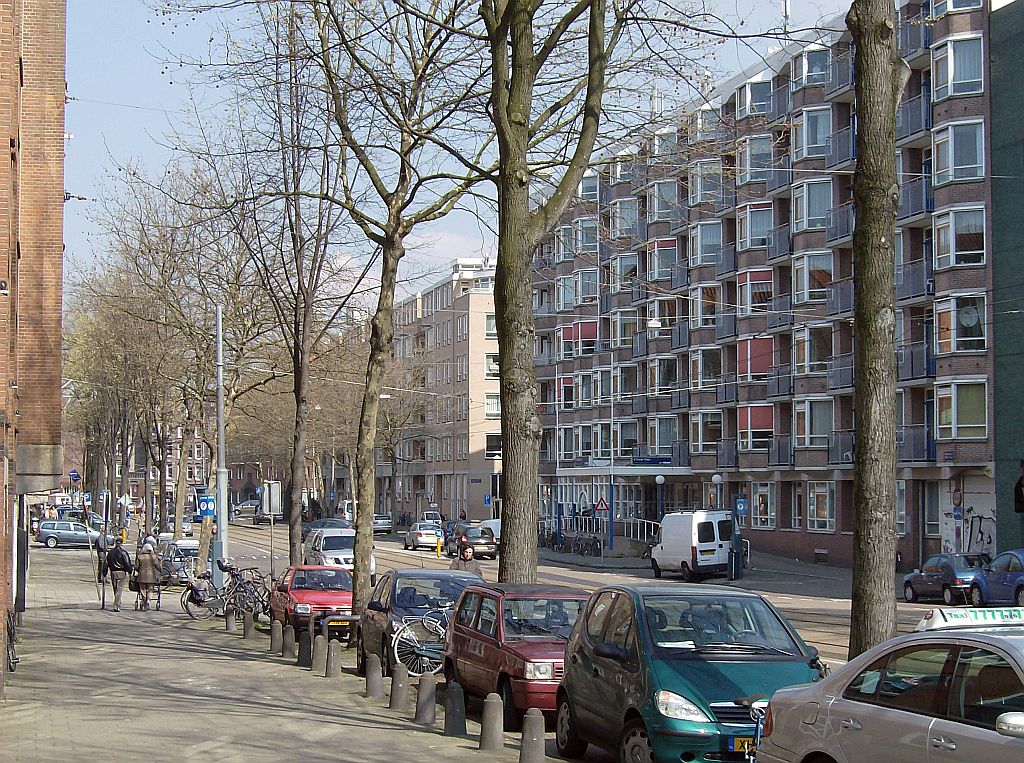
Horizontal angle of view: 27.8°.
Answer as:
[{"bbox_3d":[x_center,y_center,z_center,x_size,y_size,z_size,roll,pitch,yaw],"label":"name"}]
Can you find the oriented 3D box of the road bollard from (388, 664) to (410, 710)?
[{"bbox_3d":[-1.250,3.381,22.913,0.210,0.500,0.210,1,-3,-13],"label":"road bollard"}]

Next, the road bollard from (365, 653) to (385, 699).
[{"bbox_3d":[-1.615,3.470,24.314,0.210,0.516,0.210,1,-3,-14],"label":"road bollard"}]

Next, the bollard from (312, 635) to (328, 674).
[{"bbox_3d":[-2.721,3.839,29.213,0.210,0.500,0.210,1,-3,-13],"label":"bollard"}]

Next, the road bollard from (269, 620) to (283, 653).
[{"bbox_3d":[-3.742,4.056,32.826,0.210,0.517,0.210,1,-3,-14],"label":"road bollard"}]

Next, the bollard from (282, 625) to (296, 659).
[{"bbox_3d":[-3.516,4.102,32.613,0.210,0.500,0.210,1,-3,-13],"label":"bollard"}]

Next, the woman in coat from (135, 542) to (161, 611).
[{"bbox_3d":[-8.722,4.685,49.543,0.580,1.620,0.450,1,-3,-12],"label":"woman in coat"}]

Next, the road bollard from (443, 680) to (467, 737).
[{"bbox_3d":[-0.547,3.144,19.869,0.210,0.518,0.210,1,-3,-14],"label":"road bollard"}]

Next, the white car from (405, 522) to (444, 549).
[{"bbox_3d":[-4.786,8.505,113.000,1.700,1.450,4.250,1,-3,-13],"label":"white car"}]

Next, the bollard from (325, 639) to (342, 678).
[{"bbox_3d":[-2.377,3.694,27.558,0.210,0.516,0.210,1,-3,-14],"label":"bollard"}]

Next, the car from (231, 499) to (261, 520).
[{"bbox_3d":[-22.610,11.065,180.000,4.200,1.450,1.750,0,-3,-8],"label":"car"}]

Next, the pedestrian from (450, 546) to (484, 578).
[{"bbox_3d":[-0.686,3.357,31.454,0.500,1.730,0.350,0,-3,-2],"label":"pedestrian"}]

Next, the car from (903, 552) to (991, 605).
[{"bbox_3d":[12.500,5.607,58.700,1.620,1.400,3.800,1,-3,-14],"label":"car"}]

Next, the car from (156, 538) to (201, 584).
[{"bbox_3d":[-10.412,5.814,67.128,1.660,1.400,4.300,1,-3,-13],"label":"car"}]

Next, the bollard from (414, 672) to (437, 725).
[{"bbox_3d":[-0.876,3.220,21.013,0.210,0.500,0.210,1,-3,-13],"label":"bollard"}]

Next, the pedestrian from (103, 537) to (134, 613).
[{"bbox_3d":[-9.021,4.430,47.300,0.660,1.700,0.450,1,-3,-12],"label":"pedestrian"}]

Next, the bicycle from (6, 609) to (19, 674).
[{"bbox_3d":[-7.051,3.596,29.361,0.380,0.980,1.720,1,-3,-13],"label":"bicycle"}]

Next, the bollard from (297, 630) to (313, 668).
[{"bbox_3d":[-2.978,3.850,29.681,0.210,0.515,0.210,1,-3,-14],"label":"bollard"}]

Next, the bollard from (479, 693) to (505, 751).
[{"bbox_3d":[-0.178,3.031,18.413,0.210,0.500,0.210,1,-3,-13],"label":"bollard"}]

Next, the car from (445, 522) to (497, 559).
[{"bbox_3d":[-1.849,7.378,95.500,1.700,1.520,3.950,1,-3,-13],"label":"car"}]

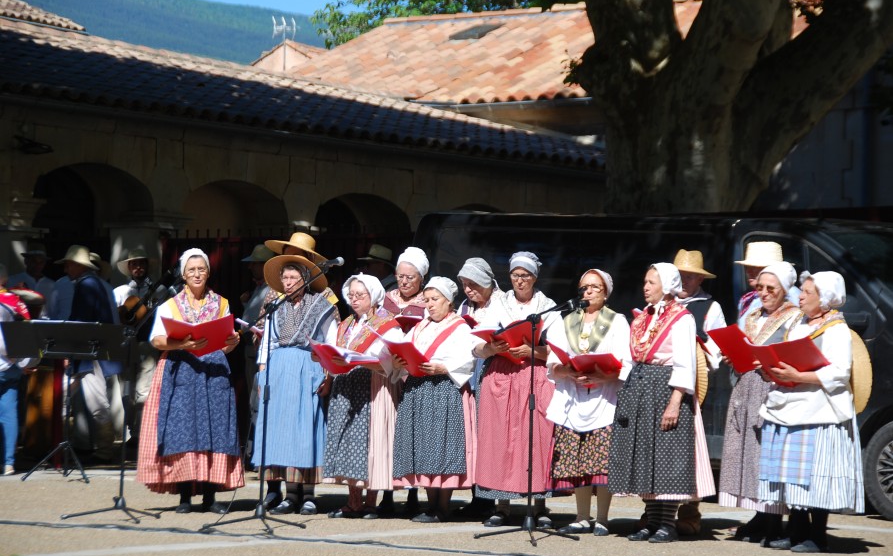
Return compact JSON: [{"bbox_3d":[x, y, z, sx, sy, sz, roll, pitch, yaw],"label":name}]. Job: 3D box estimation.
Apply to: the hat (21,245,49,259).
[{"bbox_3d":[-3.344,-0.216,28.800,0.300,0.130,0.320,7,-2,-30],"label":"hat"}]

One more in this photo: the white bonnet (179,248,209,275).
[{"bbox_3d":[-1.575,-0.097,22.150,0.190,0.180,0.210,2,0,-5],"label":"white bonnet"}]

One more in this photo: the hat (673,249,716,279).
[{"bbox_3d":[1.463,-0.081,21.300,0.330,0.150,0.350,6,1,0],"label":"hat"}]

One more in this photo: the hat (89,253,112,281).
[{"bbox_3d":[-2.803,-0.102,27.800,0.350,0.140,0.360,5,3,23],"label":"hat"}]

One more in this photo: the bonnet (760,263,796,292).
[{"bbox_3d":[1.974,0.003,21.050,0.190,0.190,0.220,2,0,38],"label":"bonnet"}]

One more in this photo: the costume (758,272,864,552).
[{"bbox_3d":[2.094,0.771,20.250,0.600,1.600,0.580,2,0,-41],"label":"costume"}]

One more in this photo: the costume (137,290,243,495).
[{"bbox_3d":[-1.566,0.701,21.600,0.640,1.240,0.520,1,-2,-12],"label":"costume"}]

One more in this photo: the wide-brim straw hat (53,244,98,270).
[{"bbox_3d":[-2.913,-0.161,27.800,0.370,0.170,0.340,8,-2,-22],"label":"wide-brim straw hat"}]

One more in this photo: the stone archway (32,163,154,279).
[{"bbox_3d":[-3.271,0.270,30.461,0.600,2.480,1.660,-1,-2,33],"label":"stone archway"}]

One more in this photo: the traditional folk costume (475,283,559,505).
[{"bbox_3d":[0.427,0.701,21.250,0.520,1.280,0.470,2,0,12],"label":"traditional folk costume"}]

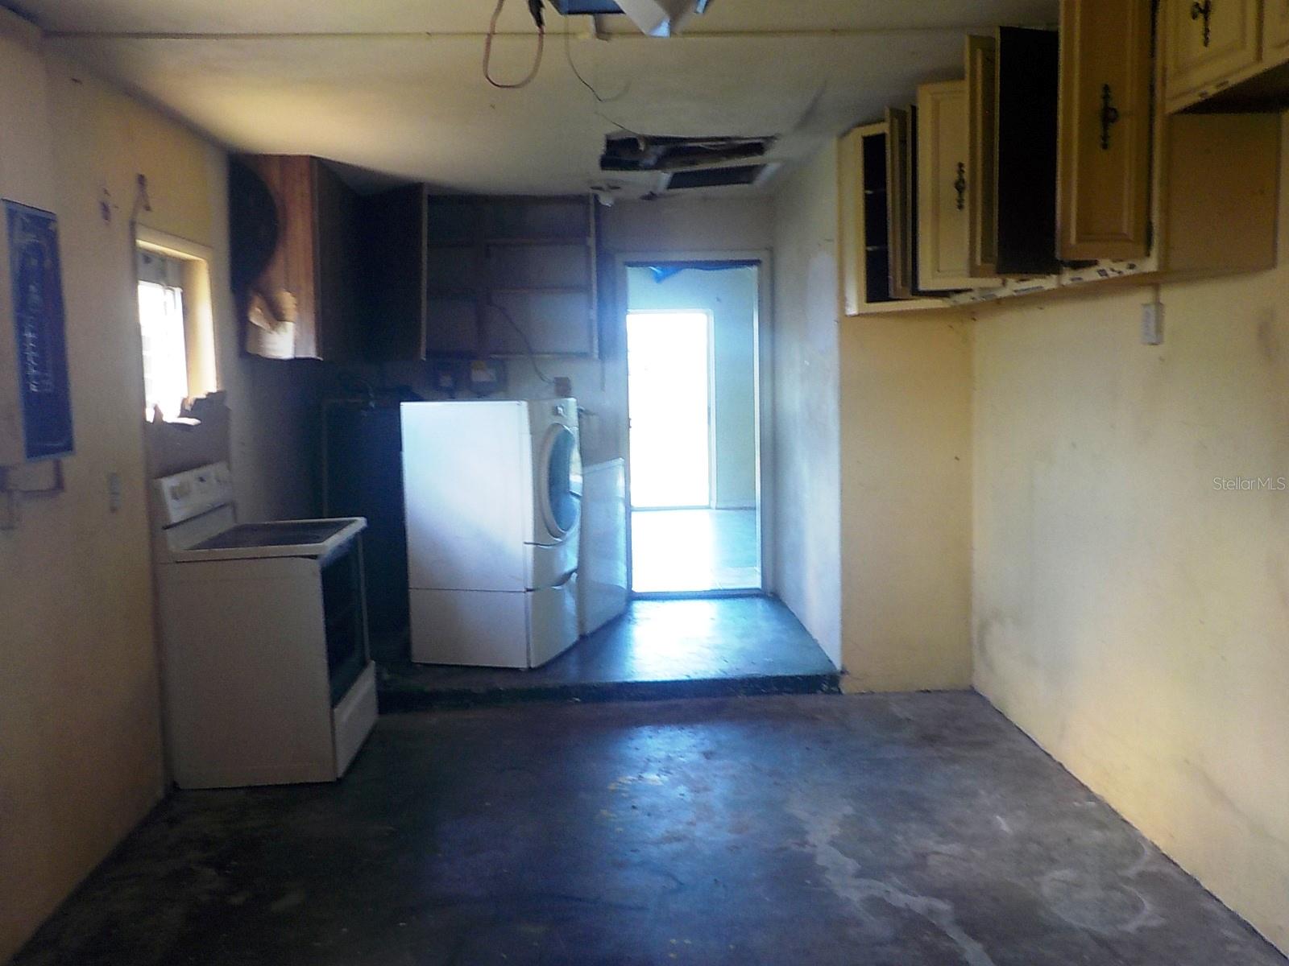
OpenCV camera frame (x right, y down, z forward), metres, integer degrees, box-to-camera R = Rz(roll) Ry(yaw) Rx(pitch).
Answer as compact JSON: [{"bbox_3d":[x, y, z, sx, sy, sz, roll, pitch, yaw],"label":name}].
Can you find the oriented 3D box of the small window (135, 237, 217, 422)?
[{"bbox_3d":[-1.881,-0.574,4.401,0.120,0.690,0.770,-2,6,-3],"label":"small window"}]

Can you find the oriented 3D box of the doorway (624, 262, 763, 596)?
[{"bbox_3d":[0.315,-0.327,7.013,0.840,2.070,0.130,-2,6,-3],"label":"doorway"}]

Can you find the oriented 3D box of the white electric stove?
[{"bbox_3d":[-1.508,0.528,4.604,0.660,1.180,0.765,-2,6,-3],"label":"white electric stove"}]

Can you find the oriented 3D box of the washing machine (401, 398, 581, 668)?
[{"bbox_3d":[-0.726,0.223,5.706,0.720,1.290,0.685,0,6,16],"label":"washing machine"}]

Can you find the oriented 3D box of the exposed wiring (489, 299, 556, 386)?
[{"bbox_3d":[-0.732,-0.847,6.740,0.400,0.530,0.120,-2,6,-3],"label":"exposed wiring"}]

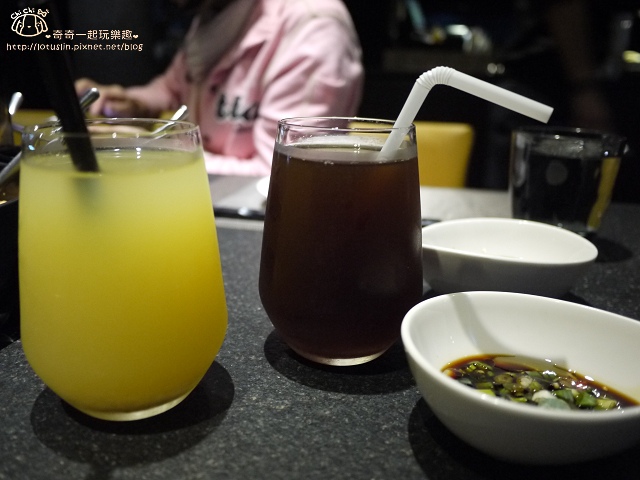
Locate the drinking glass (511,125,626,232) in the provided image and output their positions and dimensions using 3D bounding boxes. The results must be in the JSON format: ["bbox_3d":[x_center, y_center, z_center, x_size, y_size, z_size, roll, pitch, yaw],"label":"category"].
[{"bbox_3d":[0.227,-0.056,0.488,0.096,0.087,0.096,2,18,0],"label":"drinking glass"}]

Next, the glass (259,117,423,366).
[{"bbox_3d":[0.011,0.000,0.253,0.081,0.111,0.081,2,18,0],"label":"glass"}]

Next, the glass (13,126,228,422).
[{"bbox_3d":[-0.079,0.010,0.211,0.081,0.111,0.081,2,18,0],"label":"glass"}]

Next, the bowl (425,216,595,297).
[{"bbox_3d":[0.118,0.015,0.337,0.119,0.037,0.097,-2,18,-11],"label":"bowl"}]

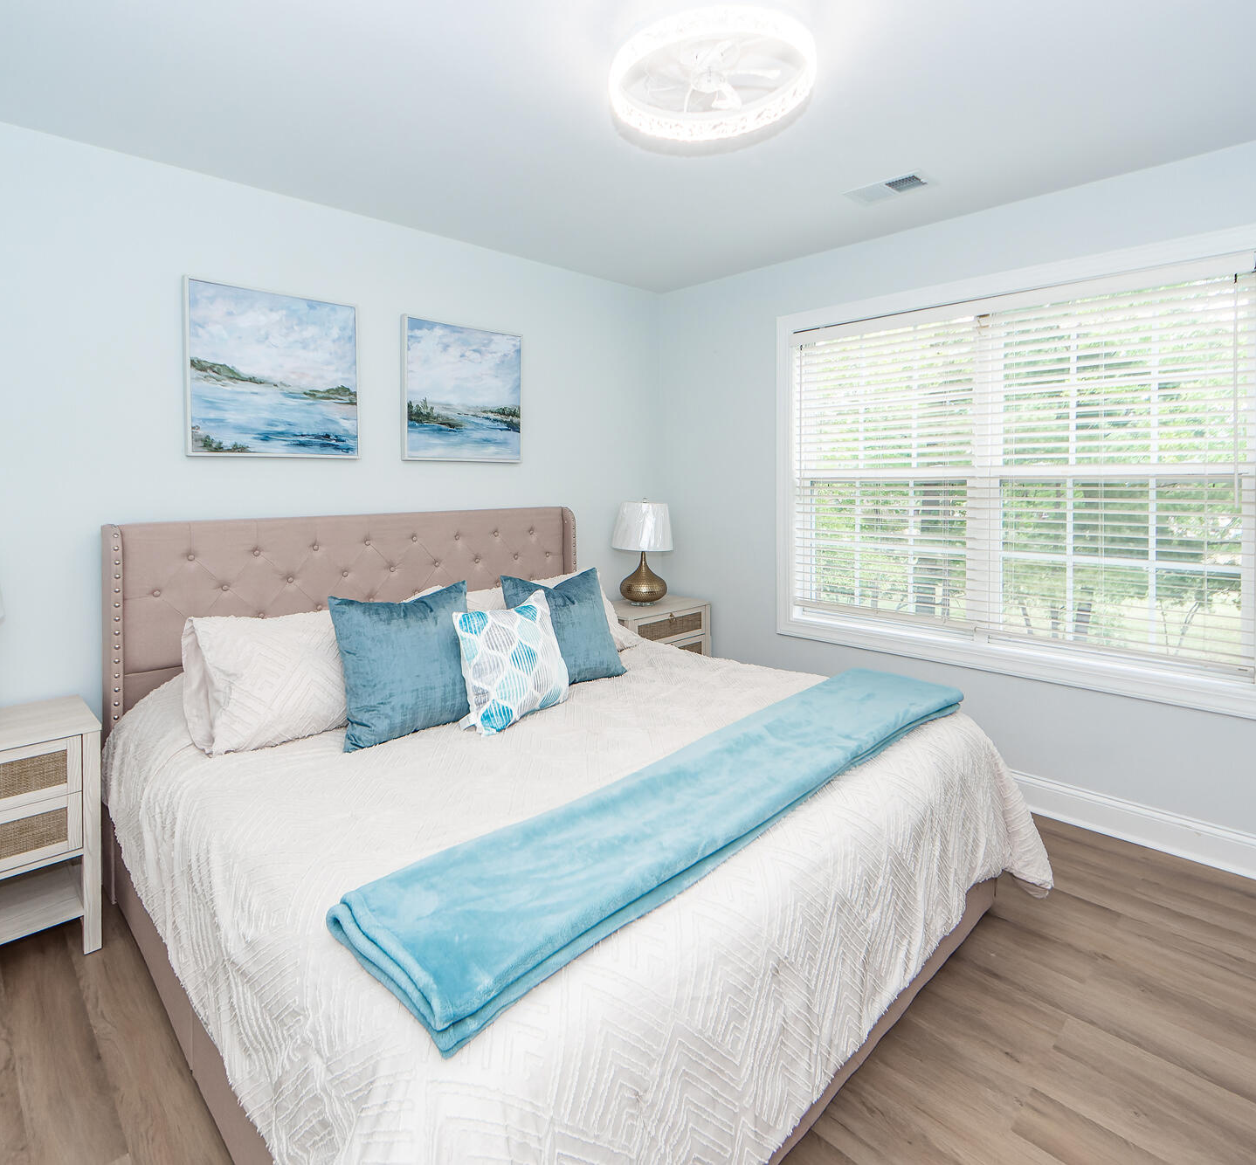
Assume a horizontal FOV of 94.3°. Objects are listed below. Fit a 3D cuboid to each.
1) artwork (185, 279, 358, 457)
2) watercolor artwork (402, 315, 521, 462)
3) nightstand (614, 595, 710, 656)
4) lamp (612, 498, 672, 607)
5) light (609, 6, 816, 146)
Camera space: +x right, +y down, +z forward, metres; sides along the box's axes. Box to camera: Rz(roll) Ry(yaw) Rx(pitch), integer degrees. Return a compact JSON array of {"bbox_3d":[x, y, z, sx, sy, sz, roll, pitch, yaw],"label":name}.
[{"bbox_3d":[-1.425,-0.857,2.389,0.622,0.685,0.045,-3,5,-39],"label":"artwork"},{"bbox_3d":[-0.800,-0.944,2.904,0.632,0.683,0.045,-3,5,-39],"label":"watercolor artwork"},{"bbox_3d":[0.113,0.486,3.419,0.616,0.660,0.396,-3,5,-39],"label":"nightstand"},{"bbox_3d":[0.096,-0.174,3.405,0.332,0.619,0.332,0,4,0],"label":"lamp"},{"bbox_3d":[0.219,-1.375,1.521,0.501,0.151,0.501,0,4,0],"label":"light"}]

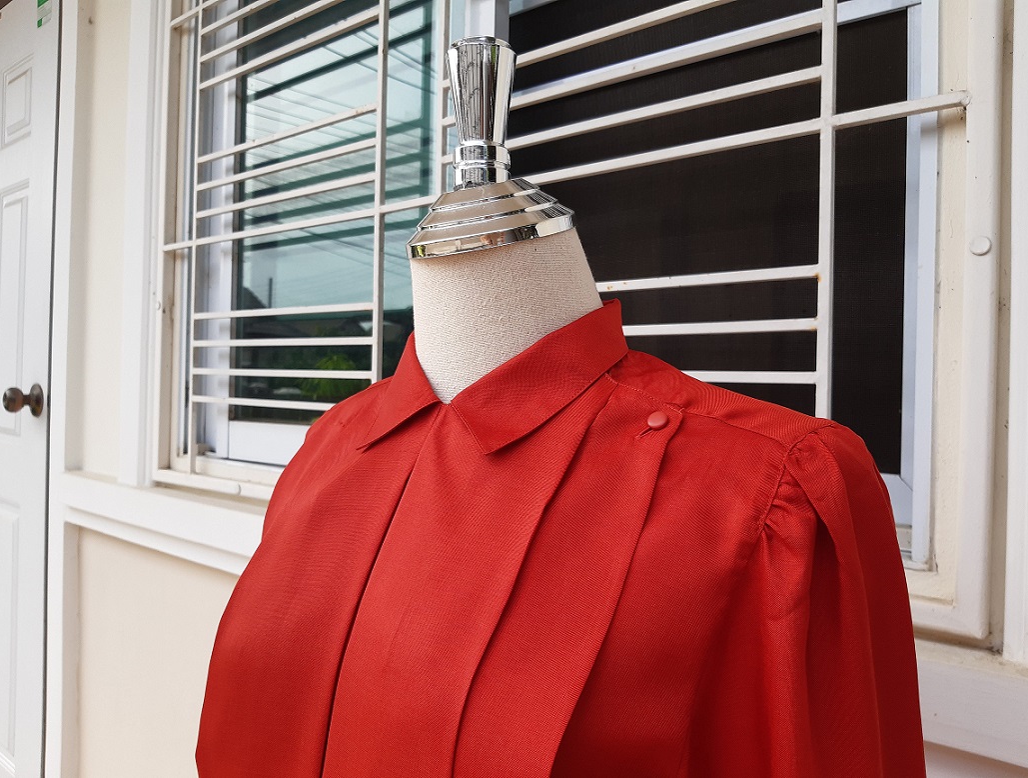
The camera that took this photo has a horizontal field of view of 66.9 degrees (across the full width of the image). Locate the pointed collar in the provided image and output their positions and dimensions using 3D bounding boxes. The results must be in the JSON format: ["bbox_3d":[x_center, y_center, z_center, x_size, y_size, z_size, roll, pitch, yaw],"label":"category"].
[{"bbox_3d":[-0.005,-0.013,0.497,0.153,0.098,0.160,1,0,33],"label":"pointed collar"}]

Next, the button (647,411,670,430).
[{"bbox_3d":[0.079,0.018,0.430,0.011,0.011,0.004,1,-33,26],"label":"button"}]

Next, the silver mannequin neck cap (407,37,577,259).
[{"bbox_3d":[-0.015,-0.150,0.497,0.107,0.145,0.107,1,0,0],"label":"silver mannequin neck cap"}]

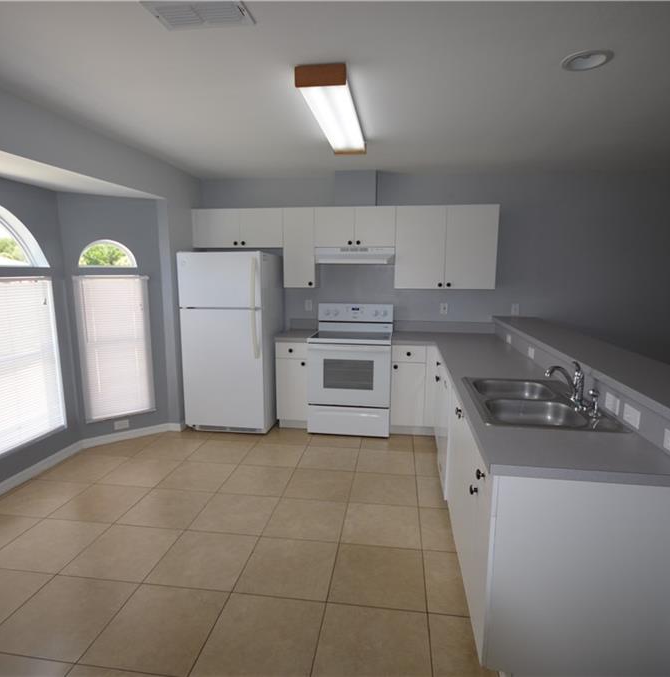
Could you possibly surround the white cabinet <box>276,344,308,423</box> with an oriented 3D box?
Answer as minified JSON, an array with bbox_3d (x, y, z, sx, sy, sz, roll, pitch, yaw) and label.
[{"bbox_3d":[-0.360,0.388,4.281,0.300,0.785,0.570,1,9,8],"label":"white cabinet"}]

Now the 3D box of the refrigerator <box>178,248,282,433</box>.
[{"bbox_3d":[-0.989,0.019,4.277,0.802,1.713,0.744,1,8,9],"label":"refrigerator"}]

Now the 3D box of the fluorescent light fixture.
[{"bbox_3d":[0.025,-1.407,2.732,0.258,0.110,1.191,1,8,9],"label":"fluorescent light fixture"}]

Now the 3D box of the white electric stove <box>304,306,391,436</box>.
[{"bbox_3d":[0.163,0.280,4.136,0.763,1.180,0.645,1,9,8],"label":"white electric stove"}]

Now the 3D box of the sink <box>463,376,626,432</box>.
[{"bbox_3d":[0.927,0.377,2.045,0.517,0.186,0.834,1,8,9],"label":"sink"}]

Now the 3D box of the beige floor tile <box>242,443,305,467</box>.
[{"bbox_3d":[-0.497,0.973,3.546,0.457,0.010,0.437,1,9,8],"label":"beige floor tile"}]

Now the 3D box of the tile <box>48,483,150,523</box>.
[{"bbox_3d":[-1.535,1.095,2.830,0.457,0.010,0.437,1,9,8],"label":"tile"}]

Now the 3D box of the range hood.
[{"bbox_3d":[0.197,-0.794,4.086,0.757,0.158,0.400,1,9,8],"label":"range hood"}]

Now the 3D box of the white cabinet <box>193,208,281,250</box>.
[{"bbox_3d":[-0.922,-1.085,4.260,0.915,0.370,0.320,1,9,8],"label":"white cabinet"}]

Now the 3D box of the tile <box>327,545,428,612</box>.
[{"bbox_3d":[0.225,1.207,2.170,0.462,0.010,0.445,1,9,8],"label":"tile"}]

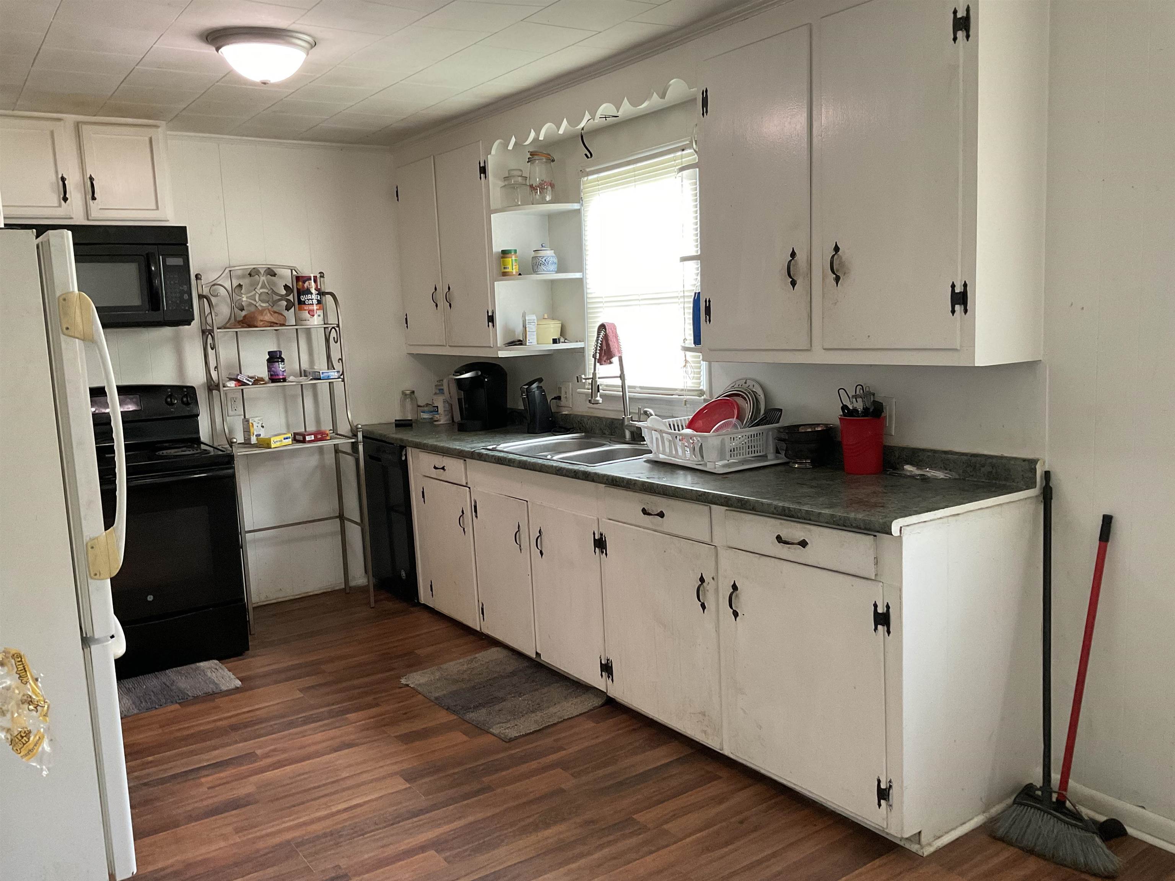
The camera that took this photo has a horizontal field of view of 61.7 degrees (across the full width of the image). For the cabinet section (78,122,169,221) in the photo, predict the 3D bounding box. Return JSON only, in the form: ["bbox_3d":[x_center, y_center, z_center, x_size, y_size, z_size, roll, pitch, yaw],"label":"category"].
[{"bbox_3d":[-2.170,-1.222,4.566,0.354,0.428,0.305,-7,8,-34],"label":"cabinet section"}]

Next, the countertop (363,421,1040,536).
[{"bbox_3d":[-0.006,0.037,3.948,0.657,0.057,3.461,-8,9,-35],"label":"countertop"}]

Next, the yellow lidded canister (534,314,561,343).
[{"bbox_3d":[-0.188,-0.506,4.479,0.135,0.135,0.135,-2,7,0],"label":"yellow lidded canister"}]

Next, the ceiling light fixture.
[{"bbox_3d":[-1.061,-1.244,3.216,0.354,0.151,0.354,-8,9,-35],"label":"ceiling light fixture"}]

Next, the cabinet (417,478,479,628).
[{"bbox_3d":[-0.448,0.470,4.631,0.500,0.639,0.533,-8,9,-35],"label":"cabinet"}]

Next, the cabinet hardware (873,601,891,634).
[{"bbox_3d":[0.757,0.458,2.527,0.014,0.090,0.054,-8,9,-35],"label":"cabinet hardware"}]

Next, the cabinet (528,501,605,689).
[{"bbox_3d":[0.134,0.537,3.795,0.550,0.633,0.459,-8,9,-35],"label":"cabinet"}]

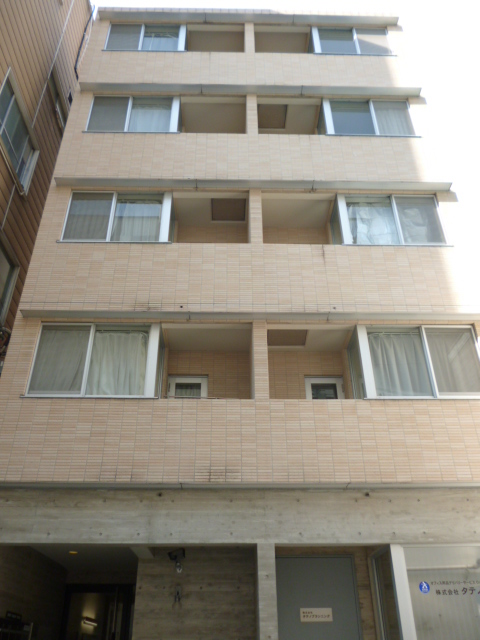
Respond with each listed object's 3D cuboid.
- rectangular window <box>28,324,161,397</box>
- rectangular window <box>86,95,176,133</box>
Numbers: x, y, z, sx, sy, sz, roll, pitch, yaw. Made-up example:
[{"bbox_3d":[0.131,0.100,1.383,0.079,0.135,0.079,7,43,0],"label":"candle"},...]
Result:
[{"bbox_3d":[-2.088,0.591,7.526,1.783,1.181,0.120,0,-32,-1],"label":"rectangular window"},{"bbox_3d":[-2.134,-4.150,10.505,1.783,1.181,0.120,0,-32,-1],"label":"rectangular window"}]

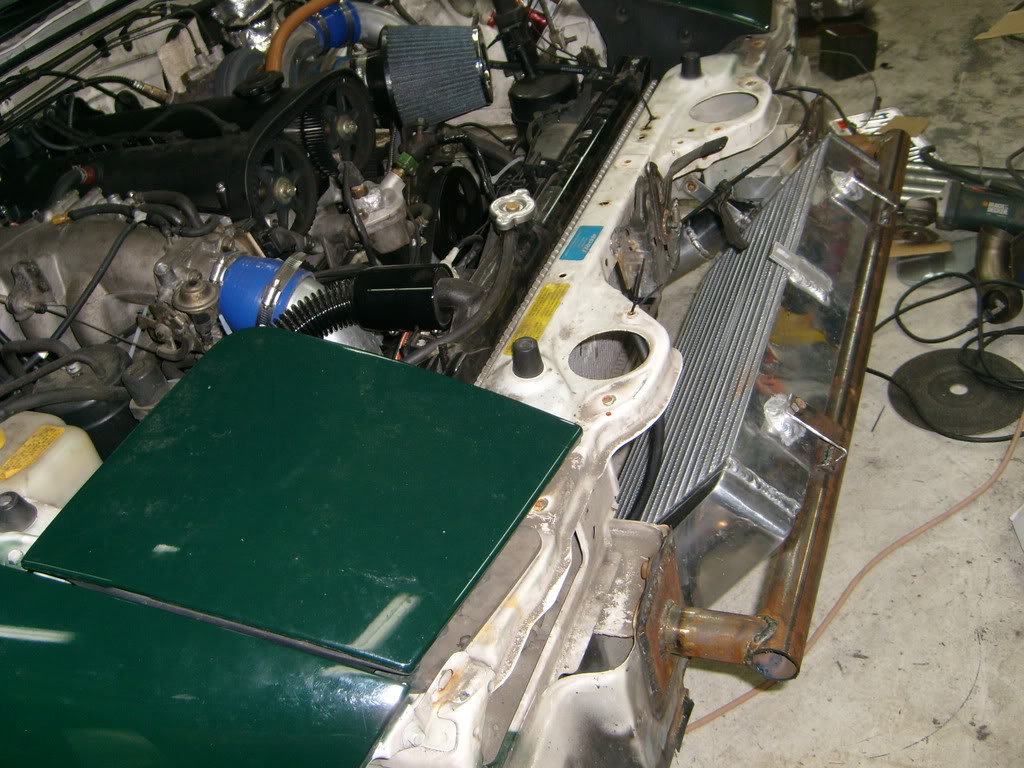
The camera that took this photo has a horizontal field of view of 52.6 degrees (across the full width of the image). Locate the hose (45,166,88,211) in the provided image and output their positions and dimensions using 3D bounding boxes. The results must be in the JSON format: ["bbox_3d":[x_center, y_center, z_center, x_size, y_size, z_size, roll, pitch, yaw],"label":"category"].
[{"bbox_3d":[-0.541,-0.241,1.263,0.060,0.036,0.024,-29,38,-13],"label":"hose"}]

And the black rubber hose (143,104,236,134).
[{"bbox_3d":[-0.417,-0.337,1.319,0.143,0.044,0.016,1,41,24],"label":"black rubber hose"}]

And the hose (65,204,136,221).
[{"bbox_3d":[-0.481,-0.203,1.215,0.089,0.017,0.017,-3,40,20],"label":"hose"}]

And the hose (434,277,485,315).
[{"bbox_3d":[-0.063,-0.104,1.179,0.071,0.031,0.026,17,49,37],"label":"hose"}]

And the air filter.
[{"bbox_3d":[-0.119,-0.446,1.494,0.173,0.146,0.146,-6,38,3],"label":"air filter"}]

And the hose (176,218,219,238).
[{"bbox_3d":[-0.349,-0.172,1.147,0.057,0.016,0.020,-8,38,14],"label":"hose"}]

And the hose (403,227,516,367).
[{"bbox_3d":[-0.049,-0.093,1.139,0.034,0.065,0.186,23,53,41],"label":"hose"}]

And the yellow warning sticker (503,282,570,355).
[{"bbox_3d":[0.026,-0.064,1.007,0.027,0.002,0.112,6,43,25],"label":"yellow warning sticker"}]

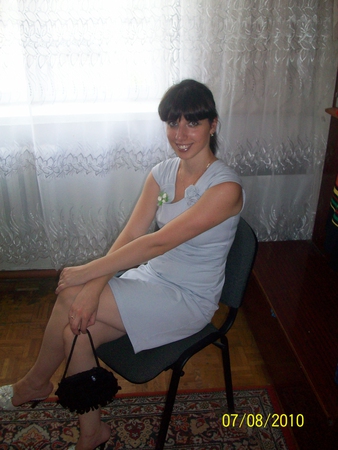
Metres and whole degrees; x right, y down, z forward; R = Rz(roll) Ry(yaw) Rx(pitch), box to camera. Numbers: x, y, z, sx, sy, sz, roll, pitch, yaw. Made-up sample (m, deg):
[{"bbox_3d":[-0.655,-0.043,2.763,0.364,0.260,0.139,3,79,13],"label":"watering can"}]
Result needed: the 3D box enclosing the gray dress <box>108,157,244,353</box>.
[{"bbox_3d":[0.002,0.074,1.481,0.440,0.590,0.385,-21,29,-39],"label":"gray dress"}]

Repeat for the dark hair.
[{"bbox_3d":[0.068,-0.317,1.345,0.180,0.240,0.215,13,26,32],"label":"dark hair"}]

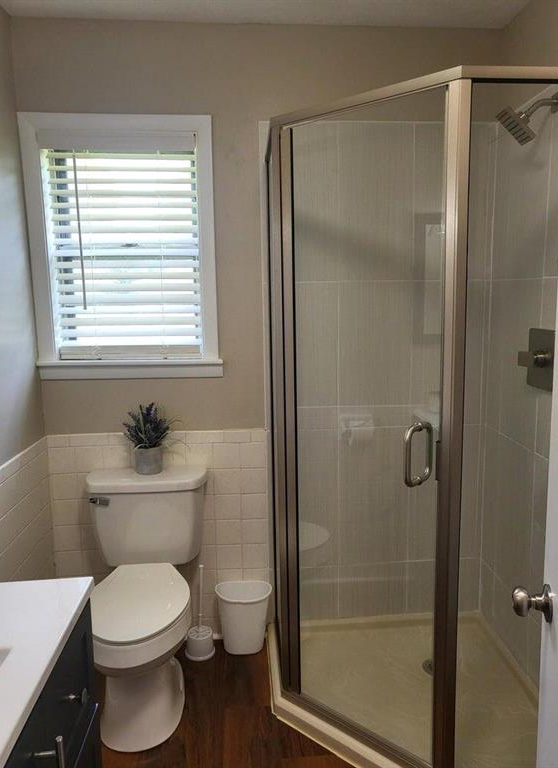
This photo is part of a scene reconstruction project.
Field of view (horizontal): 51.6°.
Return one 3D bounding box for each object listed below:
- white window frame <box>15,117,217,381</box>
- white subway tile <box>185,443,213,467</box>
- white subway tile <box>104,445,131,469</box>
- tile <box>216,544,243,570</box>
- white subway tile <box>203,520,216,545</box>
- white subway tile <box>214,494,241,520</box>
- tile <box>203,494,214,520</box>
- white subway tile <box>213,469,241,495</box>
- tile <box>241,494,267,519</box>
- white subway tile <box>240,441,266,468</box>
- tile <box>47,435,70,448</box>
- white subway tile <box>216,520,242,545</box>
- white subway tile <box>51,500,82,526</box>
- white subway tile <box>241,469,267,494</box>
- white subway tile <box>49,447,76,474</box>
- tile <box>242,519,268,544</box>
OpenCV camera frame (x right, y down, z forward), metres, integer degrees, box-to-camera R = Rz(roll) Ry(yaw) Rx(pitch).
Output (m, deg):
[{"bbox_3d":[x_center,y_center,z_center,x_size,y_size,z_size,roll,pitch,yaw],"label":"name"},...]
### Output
[{"bbox_3d":[-0.585,-0.508,2.205,0.711,0.984,0.090,-1,8,-4],"label":"white window frame"},{"bbox_3d":[-0.319,0.294,2.337,0.108,0.107,0.009,-1,9,-4],"label":"white subway tile"},{"bbox_3d":[-0.653,0.303,2.329,0.107,0.107,0.010,-1,8,-3],"label":"white subway tile"},{"bbox_3d":[-0.208,0.724,2.415,0.107,0.107,0.010,-1,8,-3],"label":"tile"},{"bbox_3d":[-0.316,0.617,2.393,0.109,0.109,0.010,-1,8,-4],"label":"white subway tile"},{"bbox_3d":[-0.208,0.506,2.377,0.108,0.107,0.009,-1,9,-4],"label":"white subway tile"},{"bbox_3d":[-0.318,0.509,2.377,0.109,0.108,0.010,-1,8,-4],"label":"tile"},{"bbox_3d":[-0.209,0.399,2.361,0.108,0.107,0.009,-1,9,-4],"label":"white subway tile"},{"bbox_3d":[-0.099,0.504,2.384,0.108,0.107,0.009,-1,9,-4],"label":"tile"},{"bbox_3d":[-0.104,0.291,2.361,0.107,0.107,0.010,-1,8,-3],"label":"white subway tile"},{"bbox_3d":[-0.879,0.228,2.304,0.085,0.050,0.010,-1,8,-3],"label":"tile"},{"bbox_3d":[-0.207,0.614,2.394,0.108,0.107,0.009,-1,9,-4],"label":"white subway tile"},{"bbox_3d":[-0.866,0.523,2.346,0.106,0.107,0.010,-1,8,-3],"label":"white subway tile"},{"bbox_3d":[-0.103,0.399,2.376,0.107,0.107,0.010,-1,8,-3],"label":"white subway tile"},{"bbox_3d":[-0.868,0.306,2.316,0.106,0.107,0.010,-1,8,-3],"label":"white subway tile"},{"bbox_3d":[-0.100,0.615,2.407,0.107,0.107,0.010,-1,8,-3],"label":"tile"}]

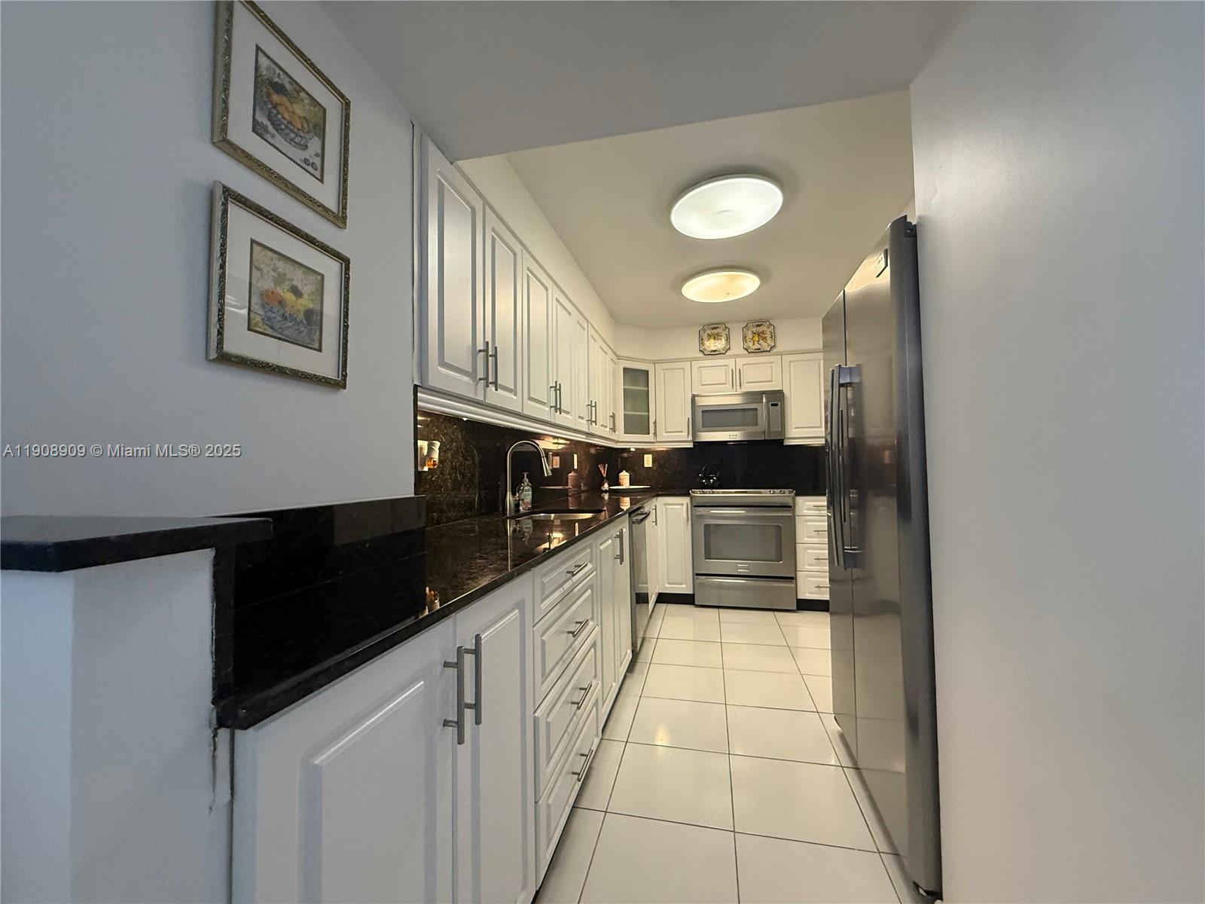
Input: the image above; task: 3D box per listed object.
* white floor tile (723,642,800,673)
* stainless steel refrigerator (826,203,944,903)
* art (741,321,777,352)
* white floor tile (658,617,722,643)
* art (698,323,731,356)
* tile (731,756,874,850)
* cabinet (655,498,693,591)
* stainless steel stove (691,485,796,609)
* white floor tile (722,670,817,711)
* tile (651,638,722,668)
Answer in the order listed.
[{"bbox_3d":[0.913,1.206,2.852,0.403,0.010,0.403,-1,-2,12],"label":"white floor tile"},{"bbox_3d":[1.205,0.282,1.595,0.810,1.765,0.908,-1,-2,12],"label":"stainless steel refrigerator"},{"bbox_3d":[1.335,-0.981,4.149,0.264,0.267,0.025,-1,-2,12],"label":"art"},{"bbox_3d":[0.604,1.223,3.336,0.403,0.010,0.403,-1,-2,12],"label":"white floor tile"},{"bbox_3d":[0.975,-0.975,4.229,0.262,0.268,0.025,-1,-2,12],"label":"art"},{"bbox_3d":[0.651,1.178,1.662,0.403,0.010,0.403,-1,-2,12],"label":"tile"},{"bbox_3d":[0.649,0.763,4.206,0.268,0.768,0.580,-1,-2,12],"label":"cabinet"},{"bbox_3d":[1.154,0.769,4.090,0.780,0.922,0.710,-1,-2,12],"label":"stainless steel stove"},{"bbox_3d":[0.826,1.197,2.455,0.403,0.010,0.403,-1,-2,12],"label":"white floor tile"},{"bbox_3d":[0.517,1.214,2.939,0.403,0.010,0.403,-1,-2,12],"label":"tile"}]

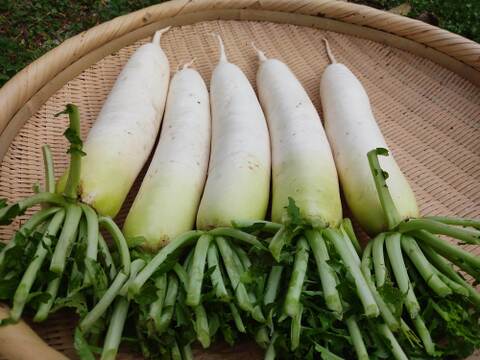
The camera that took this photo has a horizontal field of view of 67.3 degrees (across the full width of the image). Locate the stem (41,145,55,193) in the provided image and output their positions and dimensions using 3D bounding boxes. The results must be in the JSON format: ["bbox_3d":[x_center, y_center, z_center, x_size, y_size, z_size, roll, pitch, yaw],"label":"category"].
[{"bbox_3d":[-0.205,-0.012,0.387,0.009,0.009,0.066,-16,64,-13],"label":"stem"}]

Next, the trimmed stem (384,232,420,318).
[{"bbox_3d":[0.148,0.084,0.327,0.012,0.015,0.075,-1,60,2],"label":"trimmed stem"}]

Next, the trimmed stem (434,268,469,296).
[{"bbox_3d":[0.183,0.089,0.312,0.030,0.006,0.007,39,58,17],"label":"trimmed stem"}]

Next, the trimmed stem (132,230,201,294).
[{"bbox_3d":[-0.065,0.069,0.319,0.076,0.011,0.012,-40,57,-20],"label":"trimmed stem"}]

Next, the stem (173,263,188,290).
[{"bbox_3d":[-0.053,0.086,0.321,0.007,0.007,0.028,-24,62,-20],"label":"stem"}]

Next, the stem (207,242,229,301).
[{"bbox_3d":[-0.020,0.082,0.327,0.011,0.013,0.051,-9,64,-11],"label":"stem"}]

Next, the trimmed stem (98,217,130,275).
[{"bbox_3d":[-0.124,0.065,0.353,0.018,0.018,0.064,-27,61,-20],"label":"trimmed stem"}]

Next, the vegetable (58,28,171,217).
[{"bbox_3d":[-0.152,-0.114,0.517,0.080,0.080,0.369,2,50,4],"label":"vegetable"}]

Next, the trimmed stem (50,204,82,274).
[{"bbox_3d":[-0.178,0.059,0.372,0.013,0.013,0.077,-3,53,-1],"label":"trimmed stem"}]

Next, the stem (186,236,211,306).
[{"bbox_3d":[-0.039,0.087,0.349,0.011,0.011,0.070,3,54,5],"label":"stem"}]

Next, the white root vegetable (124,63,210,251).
[{"bbox_3d":[-0.070,-0.052,0.435,0.070,0.069,0.302,1,47,3],"label":"white root vegetable"}]

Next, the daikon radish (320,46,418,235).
[{"bbox_3d":[0.146,-0.079,0.473,0.076,0.065,0.340,-4,48,-1],"label":"daikon radish"}]

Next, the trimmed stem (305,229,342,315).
[{"bbox_3d":[0.073,0.077,0.315,0.013,0.011,0.077,-8,56,-6],"label":"trimmed stem"}]

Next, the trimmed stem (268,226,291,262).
[{"bbox_3d":[0.037,0.057,0.330,0.010,0.010,0.033,20,65,19],"label":"trimmed stem"}]

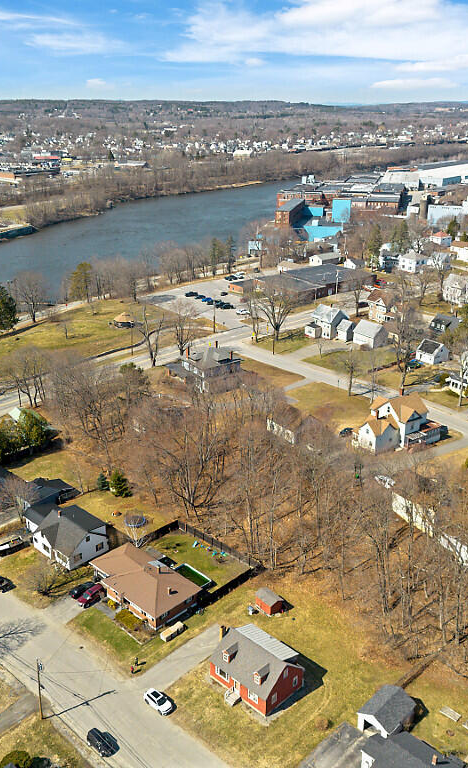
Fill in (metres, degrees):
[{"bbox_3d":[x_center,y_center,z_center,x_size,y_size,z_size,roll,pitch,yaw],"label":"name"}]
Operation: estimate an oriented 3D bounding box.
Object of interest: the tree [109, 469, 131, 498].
[{"bbox_3d":[-24.140,21.130,151.960,4.200,6.000,4.200,0,21,0],"label":"tree"}]

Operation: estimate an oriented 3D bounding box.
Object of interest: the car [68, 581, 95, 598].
[{"bbox_3d":[-25.700,34.920,120.170,4.600,1.600,1.840,-18,28,-38],"label":"car"}]

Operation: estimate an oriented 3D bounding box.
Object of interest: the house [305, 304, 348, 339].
[{"bbox_3d":[33.369,-22.203,256.166,12.500,9.300,10.000,-17,27,-37],"label":"house"}]

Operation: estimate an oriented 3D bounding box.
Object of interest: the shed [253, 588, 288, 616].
[{"bbox_3d":[5.520,36.120,118.010,3.600,2.800,2.800,19,28,39],"label":"shed"}]

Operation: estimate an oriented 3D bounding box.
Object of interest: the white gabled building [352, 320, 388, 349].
[{"bbox_3d":[48.101,-17.523,247.601,8.400,7.000,9.200,-17,27,-36],"label":"white gabled building"}]

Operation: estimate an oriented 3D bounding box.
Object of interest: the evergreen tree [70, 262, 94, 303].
[{"bbox_3d":[-57.940,-38.670,271.470,8.200,15.470,8.200,-4,22,-11],"label":"evergreen tree"}]

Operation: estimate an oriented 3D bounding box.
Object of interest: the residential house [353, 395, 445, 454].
[{"bbox_3d":[40.537,9.374,176.469,22.000,9.600,12.500,-16,27,-35],"label":"residential house"}]

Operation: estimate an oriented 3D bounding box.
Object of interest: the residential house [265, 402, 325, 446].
[{"bbox_3d":[15.473,9.558,179.402,9.200,6.500,10.200,-15,26,-34],"label":"residential house"}]

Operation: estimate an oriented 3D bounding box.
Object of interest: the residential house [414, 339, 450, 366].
[{"bbox_3d":[59.390,-9.570,212.330,7.400,5.200,6.700,-18,28,-38],"label":"residential house"}]

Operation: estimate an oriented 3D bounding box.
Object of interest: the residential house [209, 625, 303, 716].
[{"bbox_3d":[3.280,40.050,102.190,11.000,7.000,8.500,19,28,39],"label":"residential house"}]

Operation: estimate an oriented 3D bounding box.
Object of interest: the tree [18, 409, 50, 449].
[{"bbox_3d":[-49.998,11.059,177.264,6.500,9.000,6.500,0,22,0],"label":"tree"}]

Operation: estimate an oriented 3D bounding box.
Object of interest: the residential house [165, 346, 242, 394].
[{"bbox_3d":[-9.273,-5.847,212.837,15.500,10.400,16.500,-16,27,-36],"label":"residential house"}]

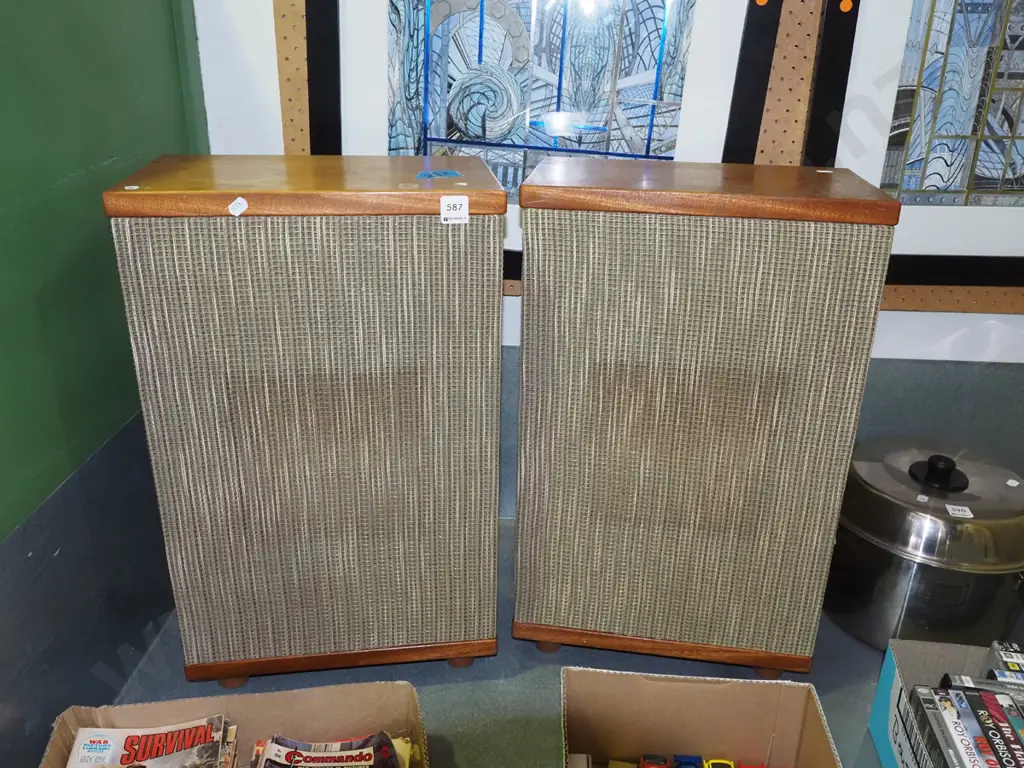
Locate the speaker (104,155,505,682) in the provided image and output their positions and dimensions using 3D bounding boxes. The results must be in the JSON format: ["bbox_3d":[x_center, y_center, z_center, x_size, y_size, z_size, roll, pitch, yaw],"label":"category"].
[{"bbox_3d":[-0.200,0.045,0.887,0.350,0.564,0.214,-2,23,-8],"label":"speaker"}]

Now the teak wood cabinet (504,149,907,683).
[{"bbox_3d":[0.193,0.042,0.921,0.350,0.564,0.214,4,23,8],"label":"teak wood cabinet"}]

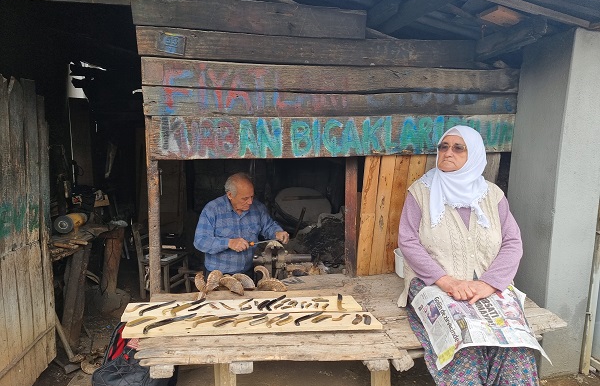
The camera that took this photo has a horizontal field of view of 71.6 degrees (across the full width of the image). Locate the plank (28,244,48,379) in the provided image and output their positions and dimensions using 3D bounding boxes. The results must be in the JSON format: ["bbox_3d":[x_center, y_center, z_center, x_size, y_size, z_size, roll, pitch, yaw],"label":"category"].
[{"bbox_3d":[-1.514,0.681,2.396,0.025,0.763,0.149,0,7,-9],"label":"plank"}]

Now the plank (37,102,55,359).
[{"bbox_3d":[-1.395,0.203,2.295,0.025,1.465,0.090,-1,6,-4],"label":"plank"}]

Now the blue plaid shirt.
[{"bbox_3d":[-0.383,0.265,2.590,0.480,0.470,0.330,-5,11,-28],"label":"blue plaid shirt"}]

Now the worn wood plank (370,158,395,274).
[{"bbox_3d":[0.553,0.156,2.791,0.091,0.832,0.025,3,6,-14],"label":"worn wood plank"}]

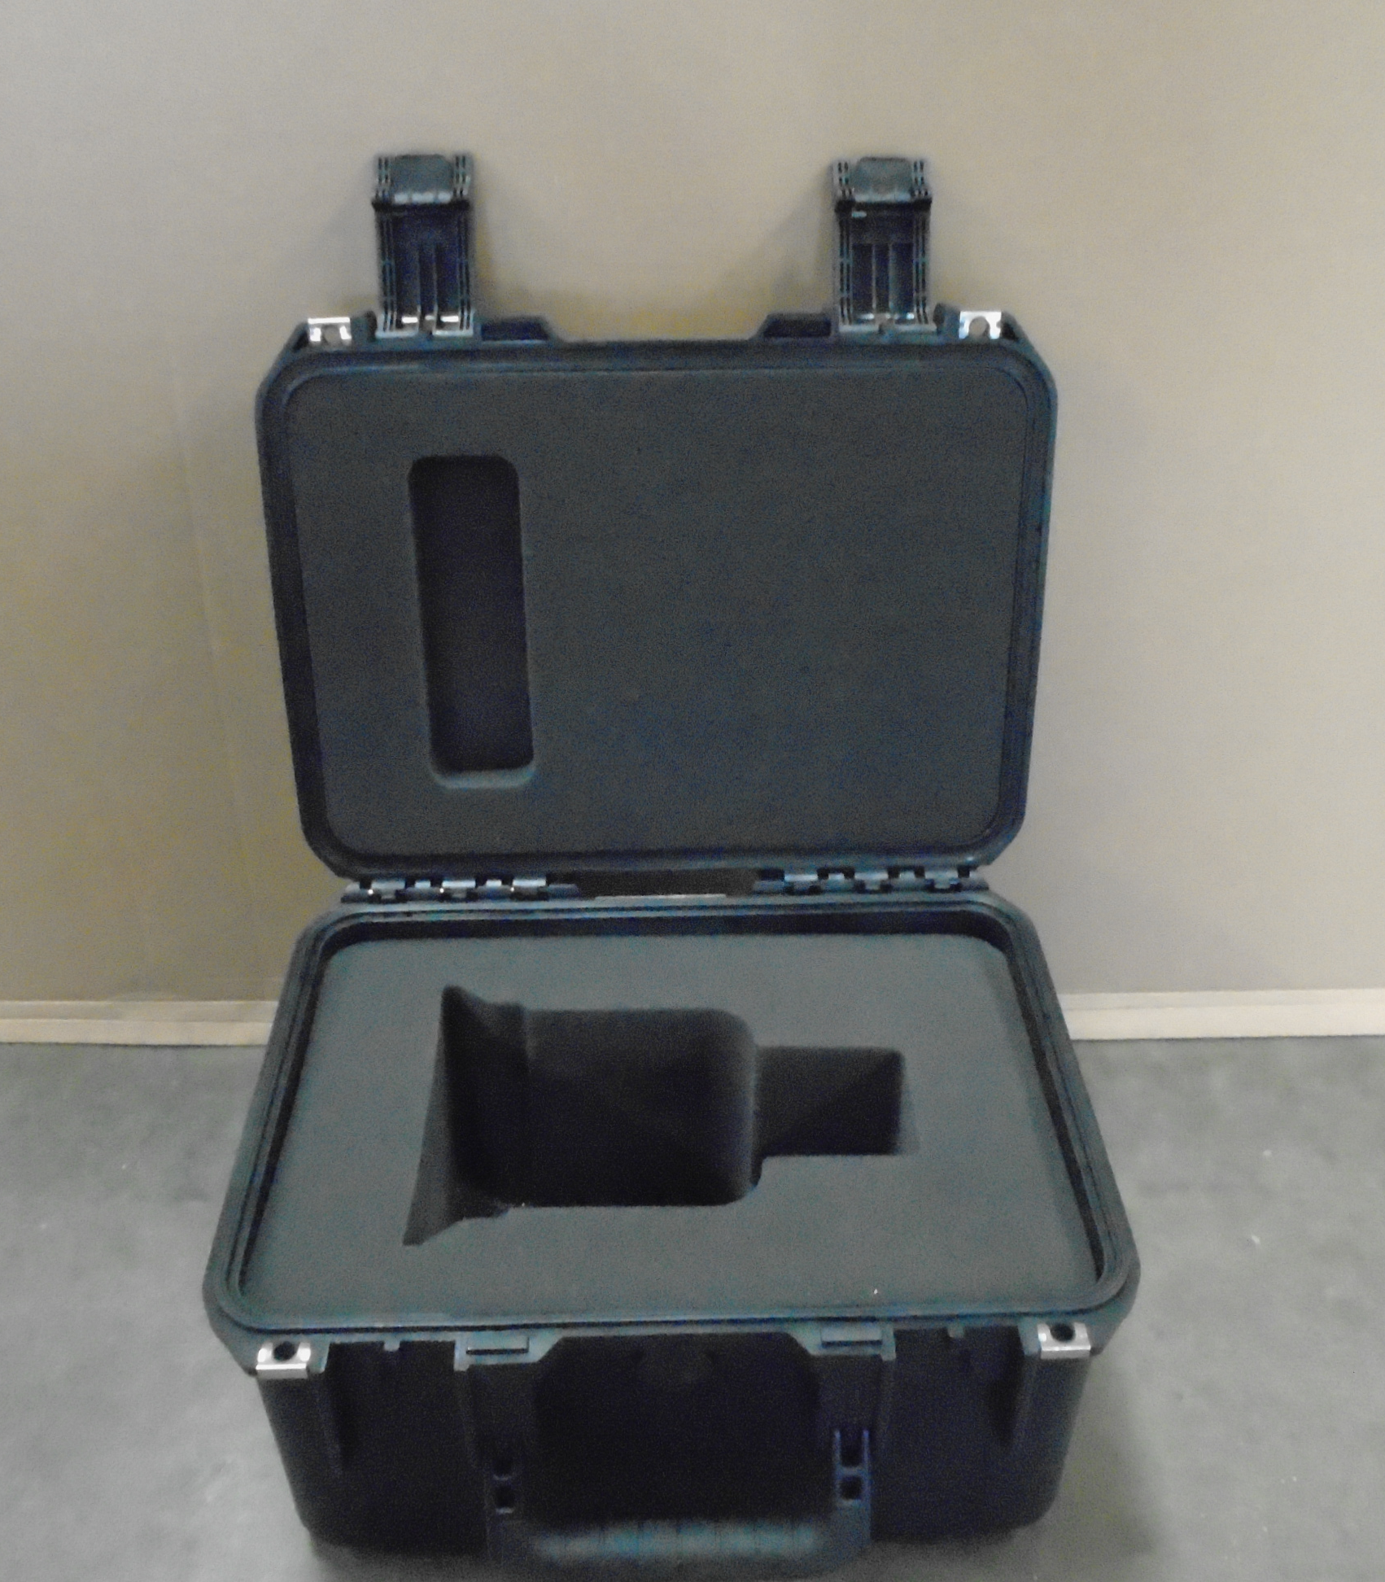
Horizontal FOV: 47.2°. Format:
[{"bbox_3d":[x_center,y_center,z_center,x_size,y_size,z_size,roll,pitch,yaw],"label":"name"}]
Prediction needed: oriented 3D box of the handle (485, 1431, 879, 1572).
[{"bbox_3d":[-0.006,0.337,0.755,0.179,0.093,0.028,-1,35,-1],"label":"handle"}]

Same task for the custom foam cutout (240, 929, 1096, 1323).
[{"bbox_3d":[-0.012,0.226,0.868,0.385,0.160,0.267,-1,35,-1],"label":"custom foam cutout"}]

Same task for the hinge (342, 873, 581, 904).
[{"bbox_3d":[-0.138,0.059,0.947,0.139,0.016,0.017,-1,35,-1],"label":"hinge"}]

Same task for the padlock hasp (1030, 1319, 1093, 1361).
[{"bbox_3d":[0.163,0.241,0.699,0.025,0.013,0.014,-1,35,-1],"label":"padlock hasp"}]

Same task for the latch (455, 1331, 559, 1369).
[{"bbox_3d":[-0.081,0.245,0.693,0.045,0.012,0.015,-1,35,-1],"label":"latch"}]

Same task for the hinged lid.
[{"bbox_3d":[-0.018,-0.144,0.889,0.424,0.400,0.058,-1,24,-1],"label":"hinged lid"}]

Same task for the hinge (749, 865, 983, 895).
[{"bbox_3d":[0.107,0.055,0.952,0.137,0.016,0.017,-1,35,-1],"label":"hinge"}]

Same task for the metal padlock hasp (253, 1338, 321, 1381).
[{"bbox_3d":[-0.178,0.248,0.690,0.025,0.013,0.014,-1,35,-1],"label":"metal padlock hasp"}]

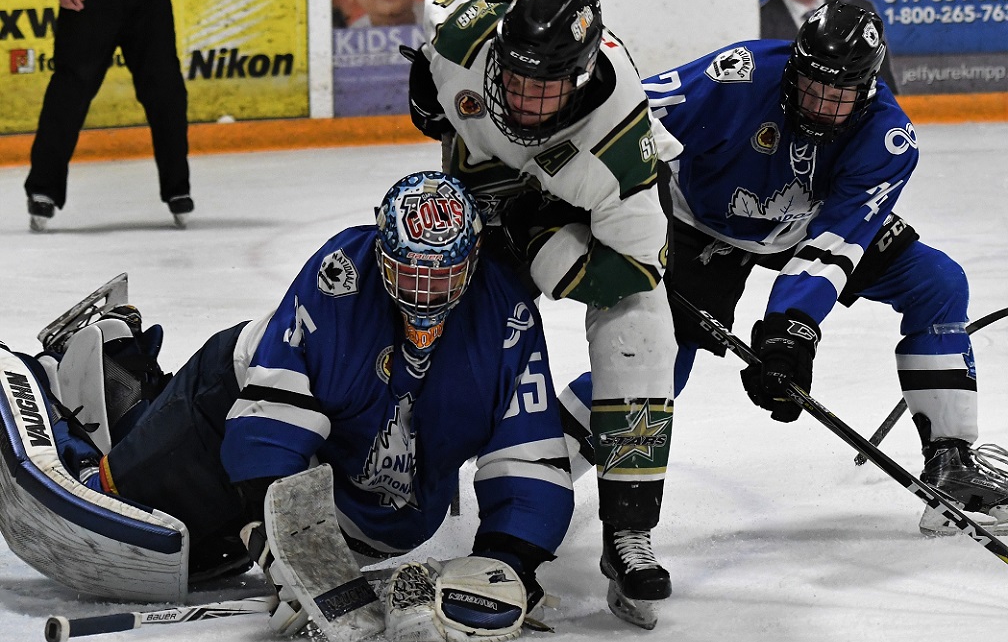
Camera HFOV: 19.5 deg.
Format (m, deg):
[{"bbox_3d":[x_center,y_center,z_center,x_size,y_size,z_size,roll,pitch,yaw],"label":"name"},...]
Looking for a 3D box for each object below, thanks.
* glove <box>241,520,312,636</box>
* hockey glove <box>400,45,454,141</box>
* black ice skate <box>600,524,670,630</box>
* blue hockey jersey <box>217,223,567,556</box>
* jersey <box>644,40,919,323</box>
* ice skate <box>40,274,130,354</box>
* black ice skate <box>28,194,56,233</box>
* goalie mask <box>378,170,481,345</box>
[{"bbox_3d":[-0.466,0.547,6.270,0.150,0.250,0.170,-20,0,-42],"label":"glove"},{"bbox_3d":[-0.160,-0.497,6.400,0.160,0.240,0.170,3,8,27],"label":"hockey glove"},{"bbox_3d":[0.282,0.514,6.360,0.105,0.260,0.300,-3,8,-22],"label":"black ice skate"},{"bbox_3d":[-0.240,0.147,6.500,0.750,0.700,0.500,-1,33,-6],"label":"blue hockey jersey"},{"bbox_3d":[0.667,-0.349,7.200,0.700,0.660,0.480,1,48,11],"label":"jersey"},{"bbox_3d":[-0.933,0.051,6.950,0.300,0.240,0.110,-35,0,-6],"label":"ice skate"},{"bbox_3d":[-2.292,-0.564,14.600,0.110,0.240,0.290,-2,8,-11],"label":"black ice skate"},{"bbox_3d":[-0.168,-0.144,6.450,0.250,0.340,0.300,4,33,2],"label":"goalie mask"}]

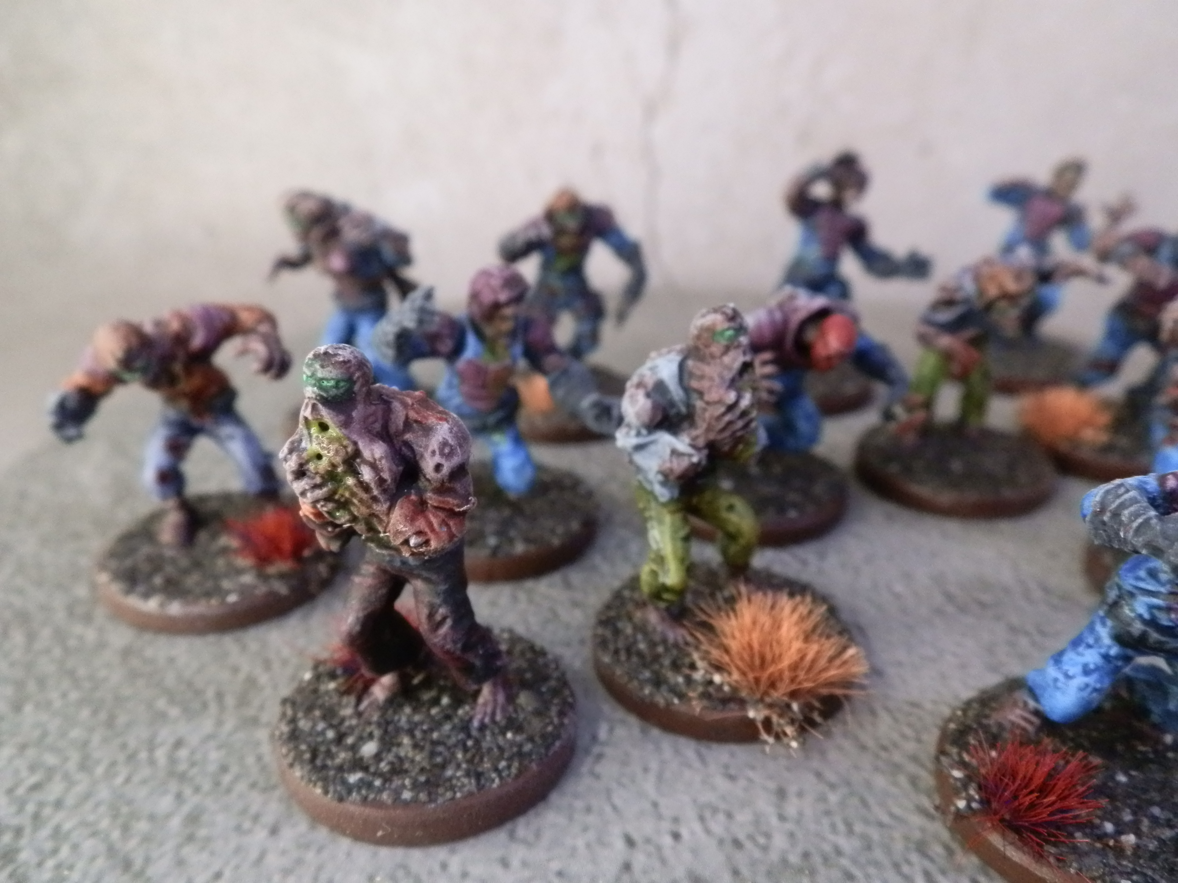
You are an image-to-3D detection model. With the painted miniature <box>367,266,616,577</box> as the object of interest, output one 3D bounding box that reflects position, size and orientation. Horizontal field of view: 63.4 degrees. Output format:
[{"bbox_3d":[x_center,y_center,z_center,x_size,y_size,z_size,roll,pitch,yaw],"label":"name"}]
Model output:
[{"bbox_3d":[-0.011,-0.005,0.107,0.025,0.032,0.025,-14,28,-27],"label":"painted miniature"}]

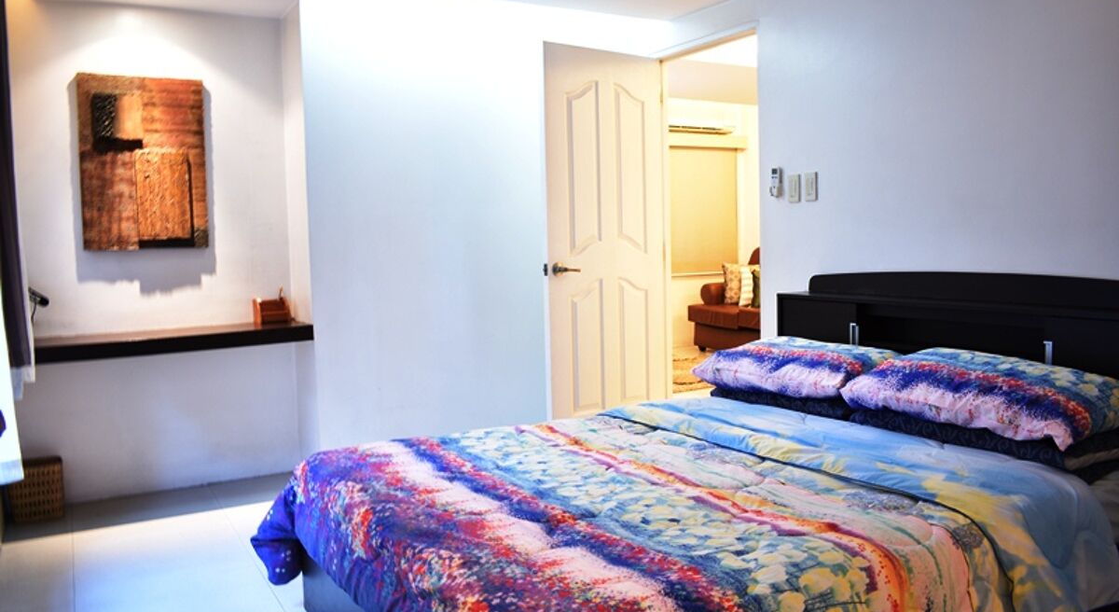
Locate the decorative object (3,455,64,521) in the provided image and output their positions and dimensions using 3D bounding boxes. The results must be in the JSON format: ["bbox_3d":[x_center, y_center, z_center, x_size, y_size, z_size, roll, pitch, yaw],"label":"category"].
[{"bbox_3d":[-2.223,0.787,3.581,0.186,0.231,0.167,-4,6,-30],"label":"decorative object"}]

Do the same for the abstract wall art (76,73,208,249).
[{"bbox_3d":[-1.856,-0.635,3.756,0.502,0.760,0.048,-4,6,-30],"label":"abstract wall art"}]

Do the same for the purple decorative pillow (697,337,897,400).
[{"bbox_3d":[0.944,0.220,3.196,0.524,0.149,0.750,-4,6,-30],"label":"purple decorative pillow"}]

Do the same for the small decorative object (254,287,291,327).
[{"bbox_3d":[-1.373,-0.003,4.002,0.155,0.171,0.167,-4,6,-30],"label":"small decorative object"}]

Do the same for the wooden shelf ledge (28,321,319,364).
[{"bbox_3d":[-1.720,0.148,3.676,1.178,0.064,0.432,-4,6,-30],"label":"wooden shelf ledge"}]

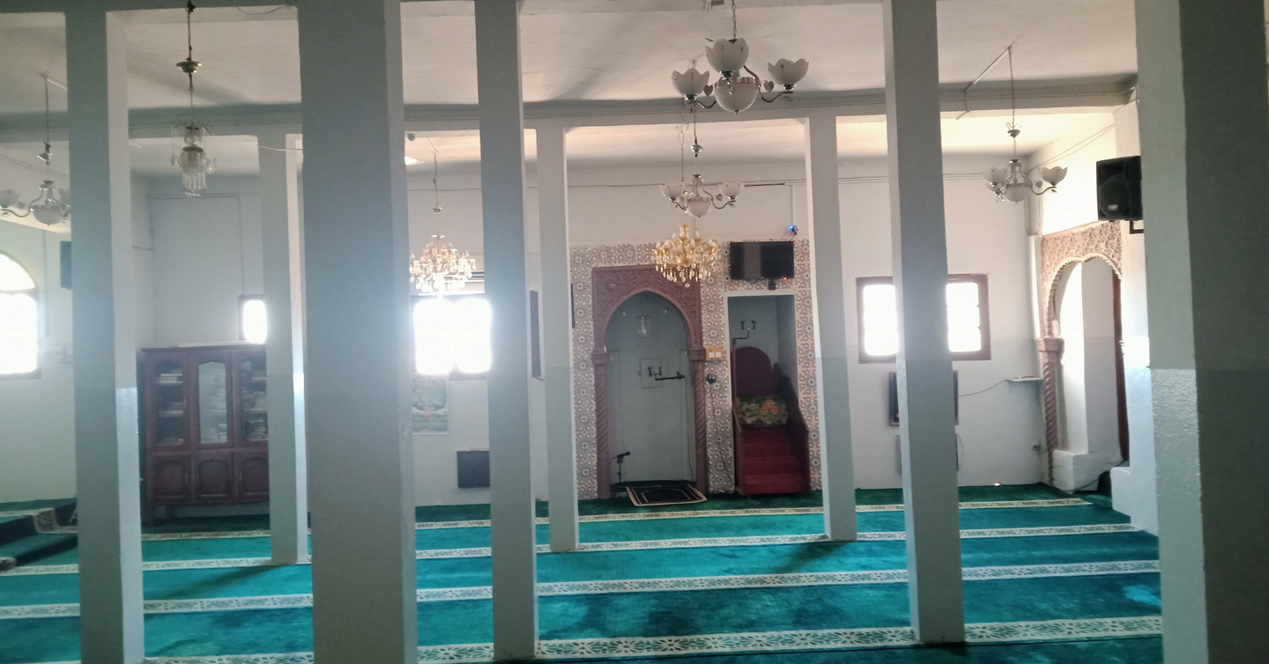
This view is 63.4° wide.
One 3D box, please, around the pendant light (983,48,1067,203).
[{"bbox_3d":[2.591,-1.377,6.854,0.537,1.028,0.537,-2,-1,-1],"label":"pendant light"}]

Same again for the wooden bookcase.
[{"bbox_3d":[-4.179,1.012,10.402,1.348,1.728,0.450,-2,-1,-1],"label":"wooden bookcase"}]

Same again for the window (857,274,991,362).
[{"bbox_3d":[3.067,-0.136,10.914,1.404,0.910,0.105,-2,-1,-1],"label":"window"}]

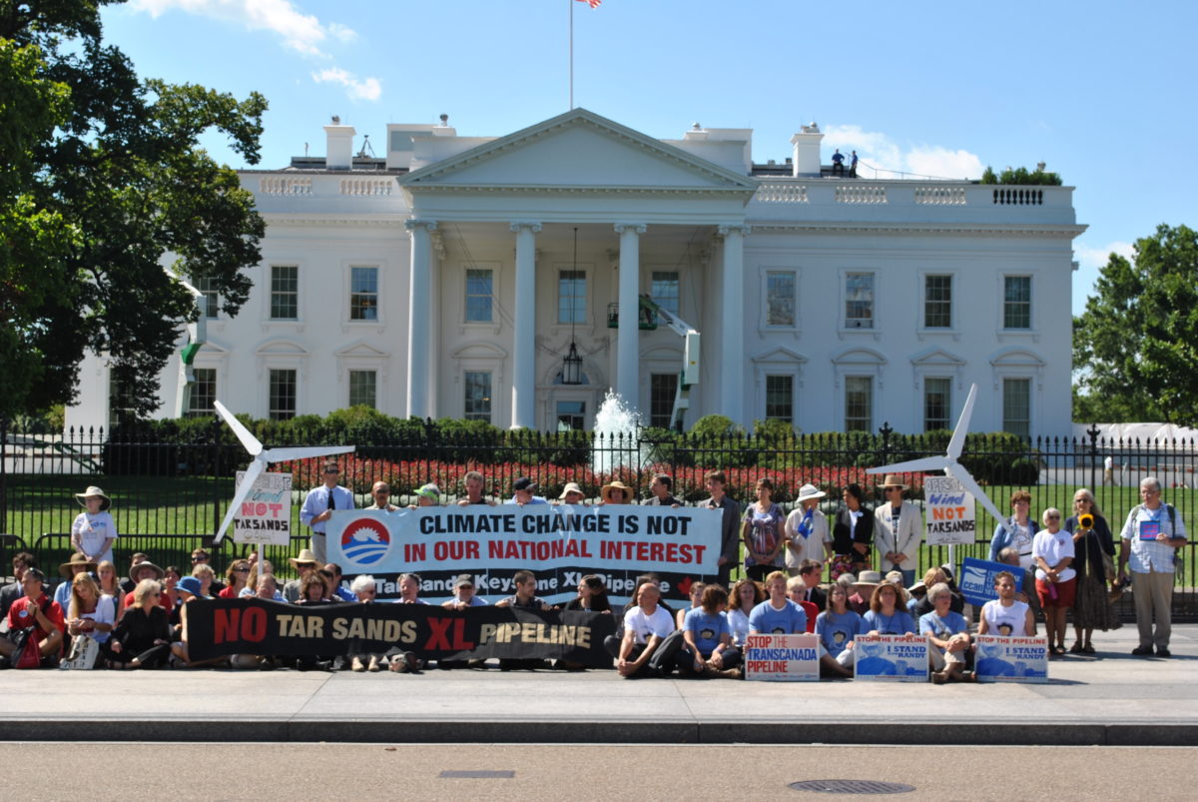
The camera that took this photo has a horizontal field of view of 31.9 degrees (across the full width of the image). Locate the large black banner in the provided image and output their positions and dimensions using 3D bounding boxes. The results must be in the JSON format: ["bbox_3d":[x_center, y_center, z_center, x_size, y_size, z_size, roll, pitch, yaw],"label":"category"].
[{"bbox_3d":[-1.823,2.136,19.400,3.986,0.637,0.150,1,-2,0],"label":"large black banner"}]

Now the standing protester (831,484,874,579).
[{"bbox_3d":[2.656,1.695,22.045,0.480,1.648,0.360,1,-3,-3],"label":"standing protester"}]

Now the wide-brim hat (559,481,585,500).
[{"bbox_3d":[-0.294,0.966,22.500,0.295,0.170,0.320,1,-2,-3],"label":"wide-brim hat"}]

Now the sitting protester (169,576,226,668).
[{"bbox_3d":[-3.499,1.932,18.327,0.640,0.805,0.780,0,-3,11],"label":"sitting protester"}]

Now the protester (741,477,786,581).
[{"bbox_3d":[1.777,1.711,22.639,0.480,1.748,0.340,0,-3,5],"label":"protester"}]

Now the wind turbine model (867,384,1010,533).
[{"bbox_3d":[3.369,0.574,20.800,1.425,1.484,0.250,1,-3,-2],"label":"wind turbine model"}]

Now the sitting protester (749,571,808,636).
[{"bbox_3d":[1.653,2.032,19.250,0.620,0.933,0.750,1,-2,-1],"label":"sitting protester"}]

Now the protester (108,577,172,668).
[{"bbox_3d":[-4.269,2.057,19.568,0.600,0.803,0.700,1,-3,-10],"label":"protester"}]

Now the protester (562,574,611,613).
[{"bbox_3d":[-0.113,2.063,19.613,0.550,0.850,0.750,0,-2,10],"label":"protester"}]

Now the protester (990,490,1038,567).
[{"bbox_3d":[4.346,1.765,22.037,0.500,1.655,0.350,1,-3,-5],"label":"protester"}]

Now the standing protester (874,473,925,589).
[{"bbox_3d":[3.217,1.699,22.640,0.550,1.795,0.380,0,-3,5],"label":"standing protester"}]

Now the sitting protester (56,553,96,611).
[{"bbox_3d":[-5.219,2.020,21.000,0.540,0.993,0.720,1,-2,-6],"label":"sitting protester"}]

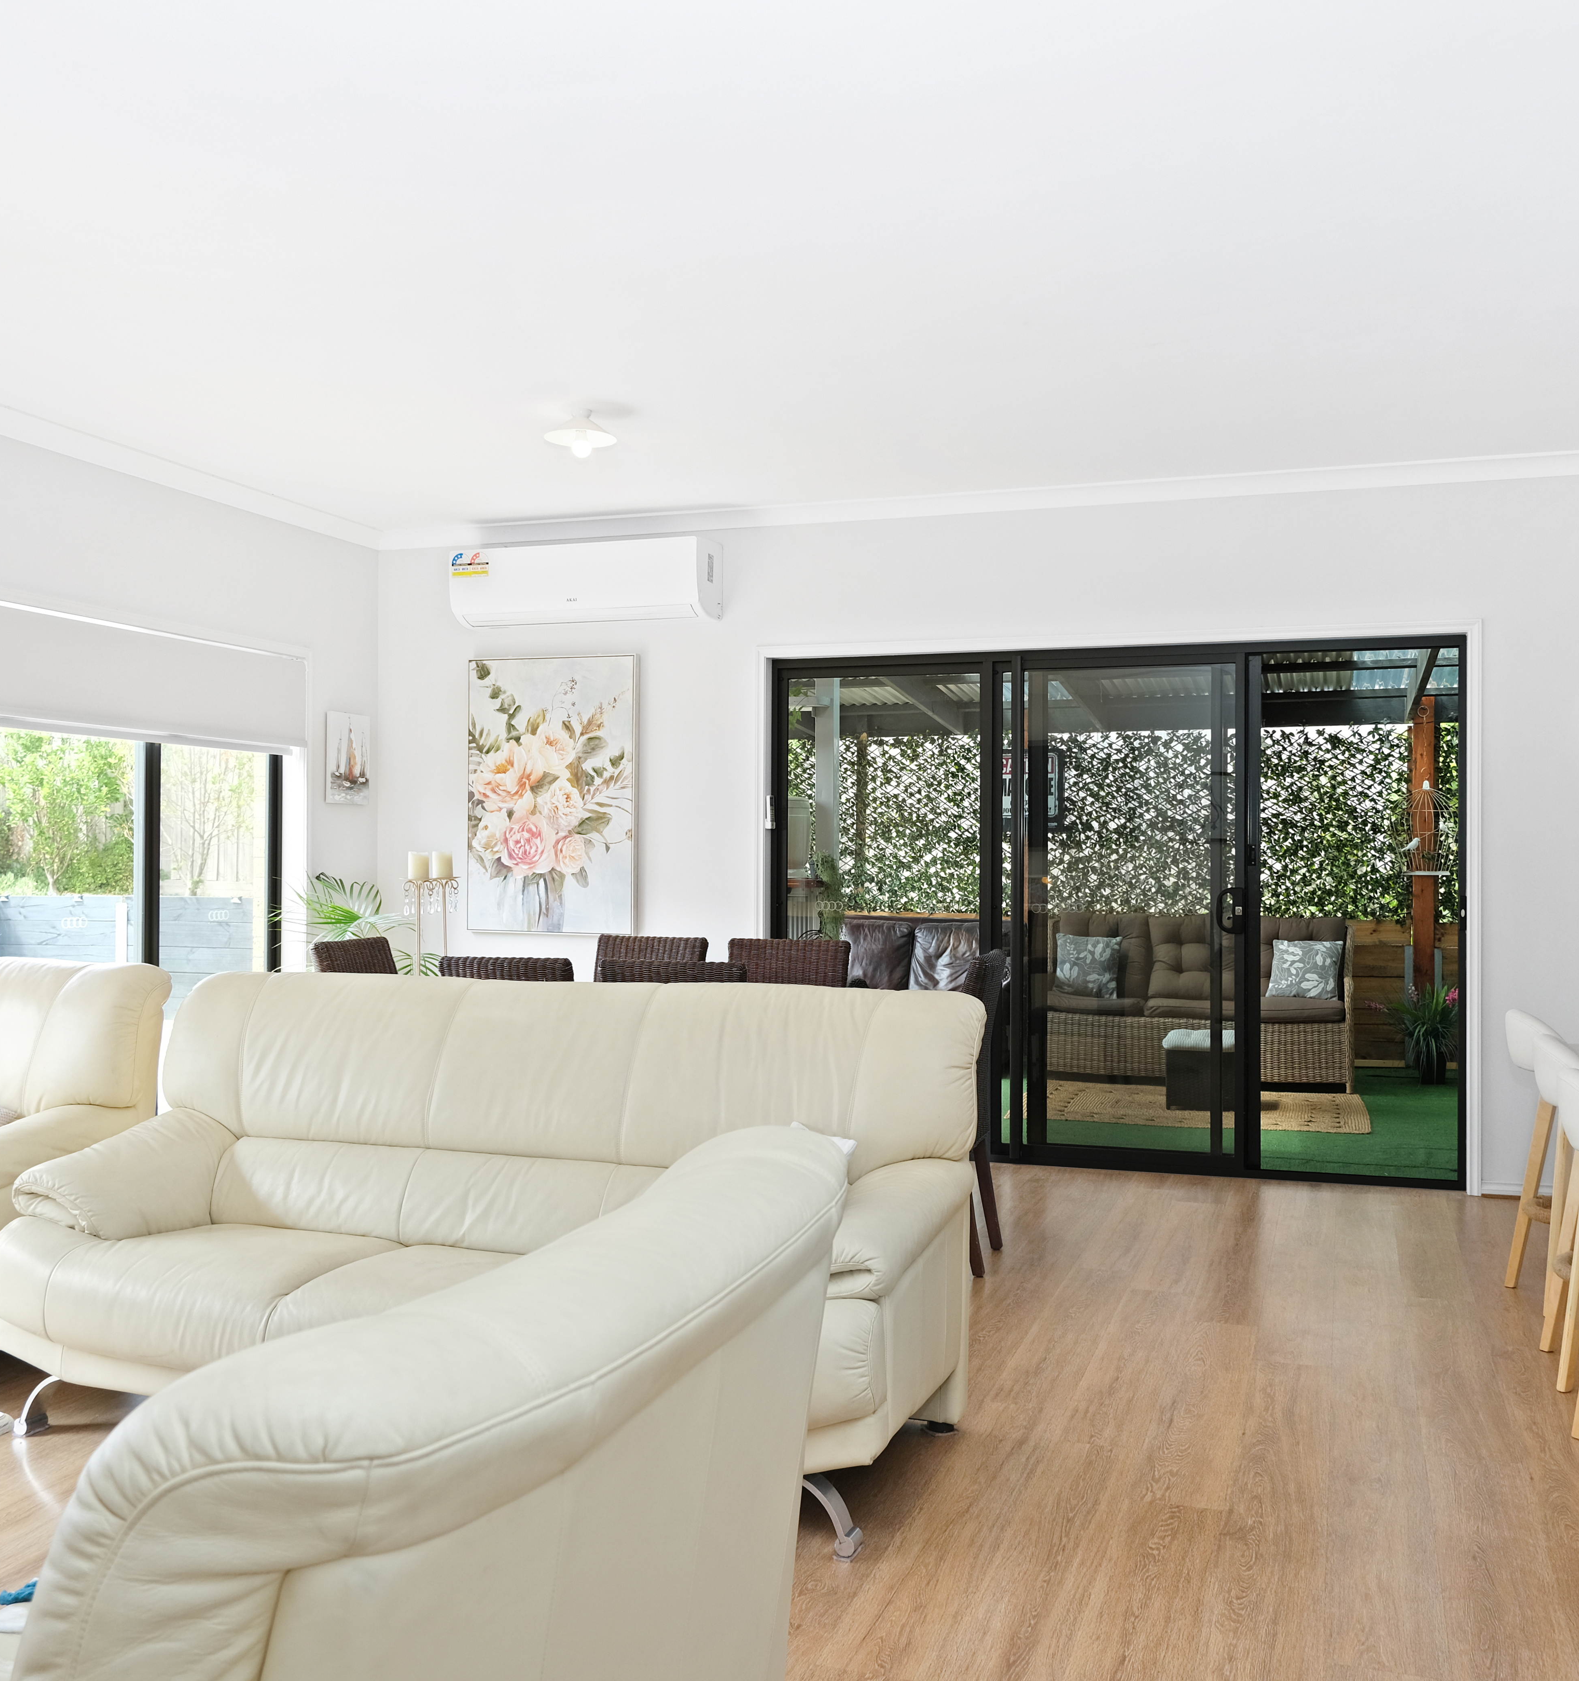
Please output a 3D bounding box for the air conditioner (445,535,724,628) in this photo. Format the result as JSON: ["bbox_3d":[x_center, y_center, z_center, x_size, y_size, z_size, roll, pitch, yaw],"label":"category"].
[{"bbox_3d":[-0.901,-1.110,7.040,1.190,0.335,0.260,0,0,19],"label":"air conditioner"}]

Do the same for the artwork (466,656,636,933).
[{"bbox_3d":[-1.053,-0.210,7.111,0.815,1.210,0.040,0,0,18],"label":"artwork"}]

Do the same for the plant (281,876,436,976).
[{"bbox_3d":[-1.813,0.718,6.731,0.700,1.120,0.700,0,0,19],"label":"plant"}]

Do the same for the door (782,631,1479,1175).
[{"bbox_3d":[1.237,0.267,6.472,2.735,2.070,0.100,0,0,18],"label":"door"}]

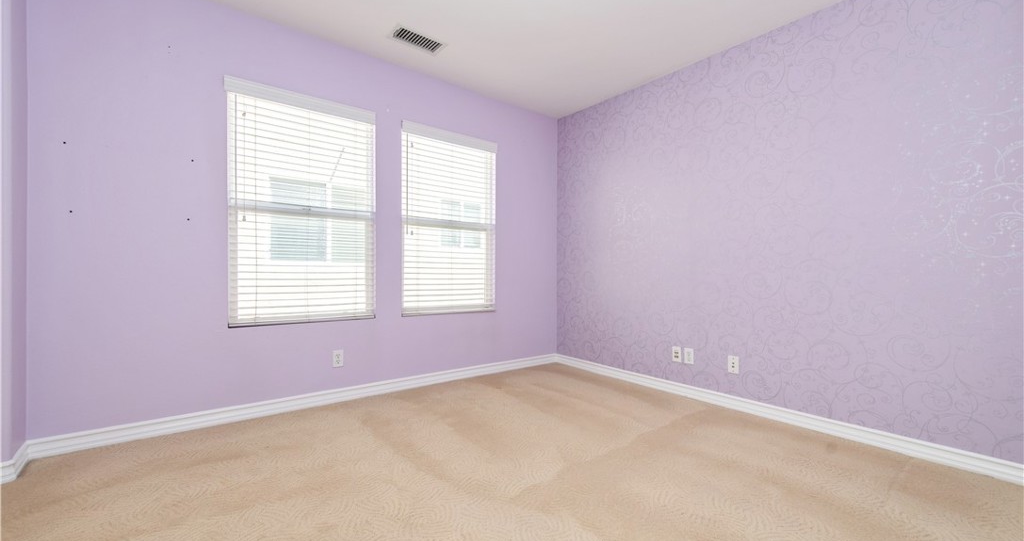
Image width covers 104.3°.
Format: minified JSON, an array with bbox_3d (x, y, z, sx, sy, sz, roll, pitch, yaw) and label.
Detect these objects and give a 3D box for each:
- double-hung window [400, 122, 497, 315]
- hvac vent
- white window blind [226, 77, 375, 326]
[{"bbox_3d":[-0.486,-0.384,3.253,0.864,1.465,0.070,1,0,-38],"label":"double-hung window"},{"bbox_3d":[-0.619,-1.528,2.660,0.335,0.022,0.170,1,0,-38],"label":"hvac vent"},{"bbox_3d":[-1.333,-0.393,2.588,0.877,1.465,0.070,1,0,-38],"label":"white window blind"}]

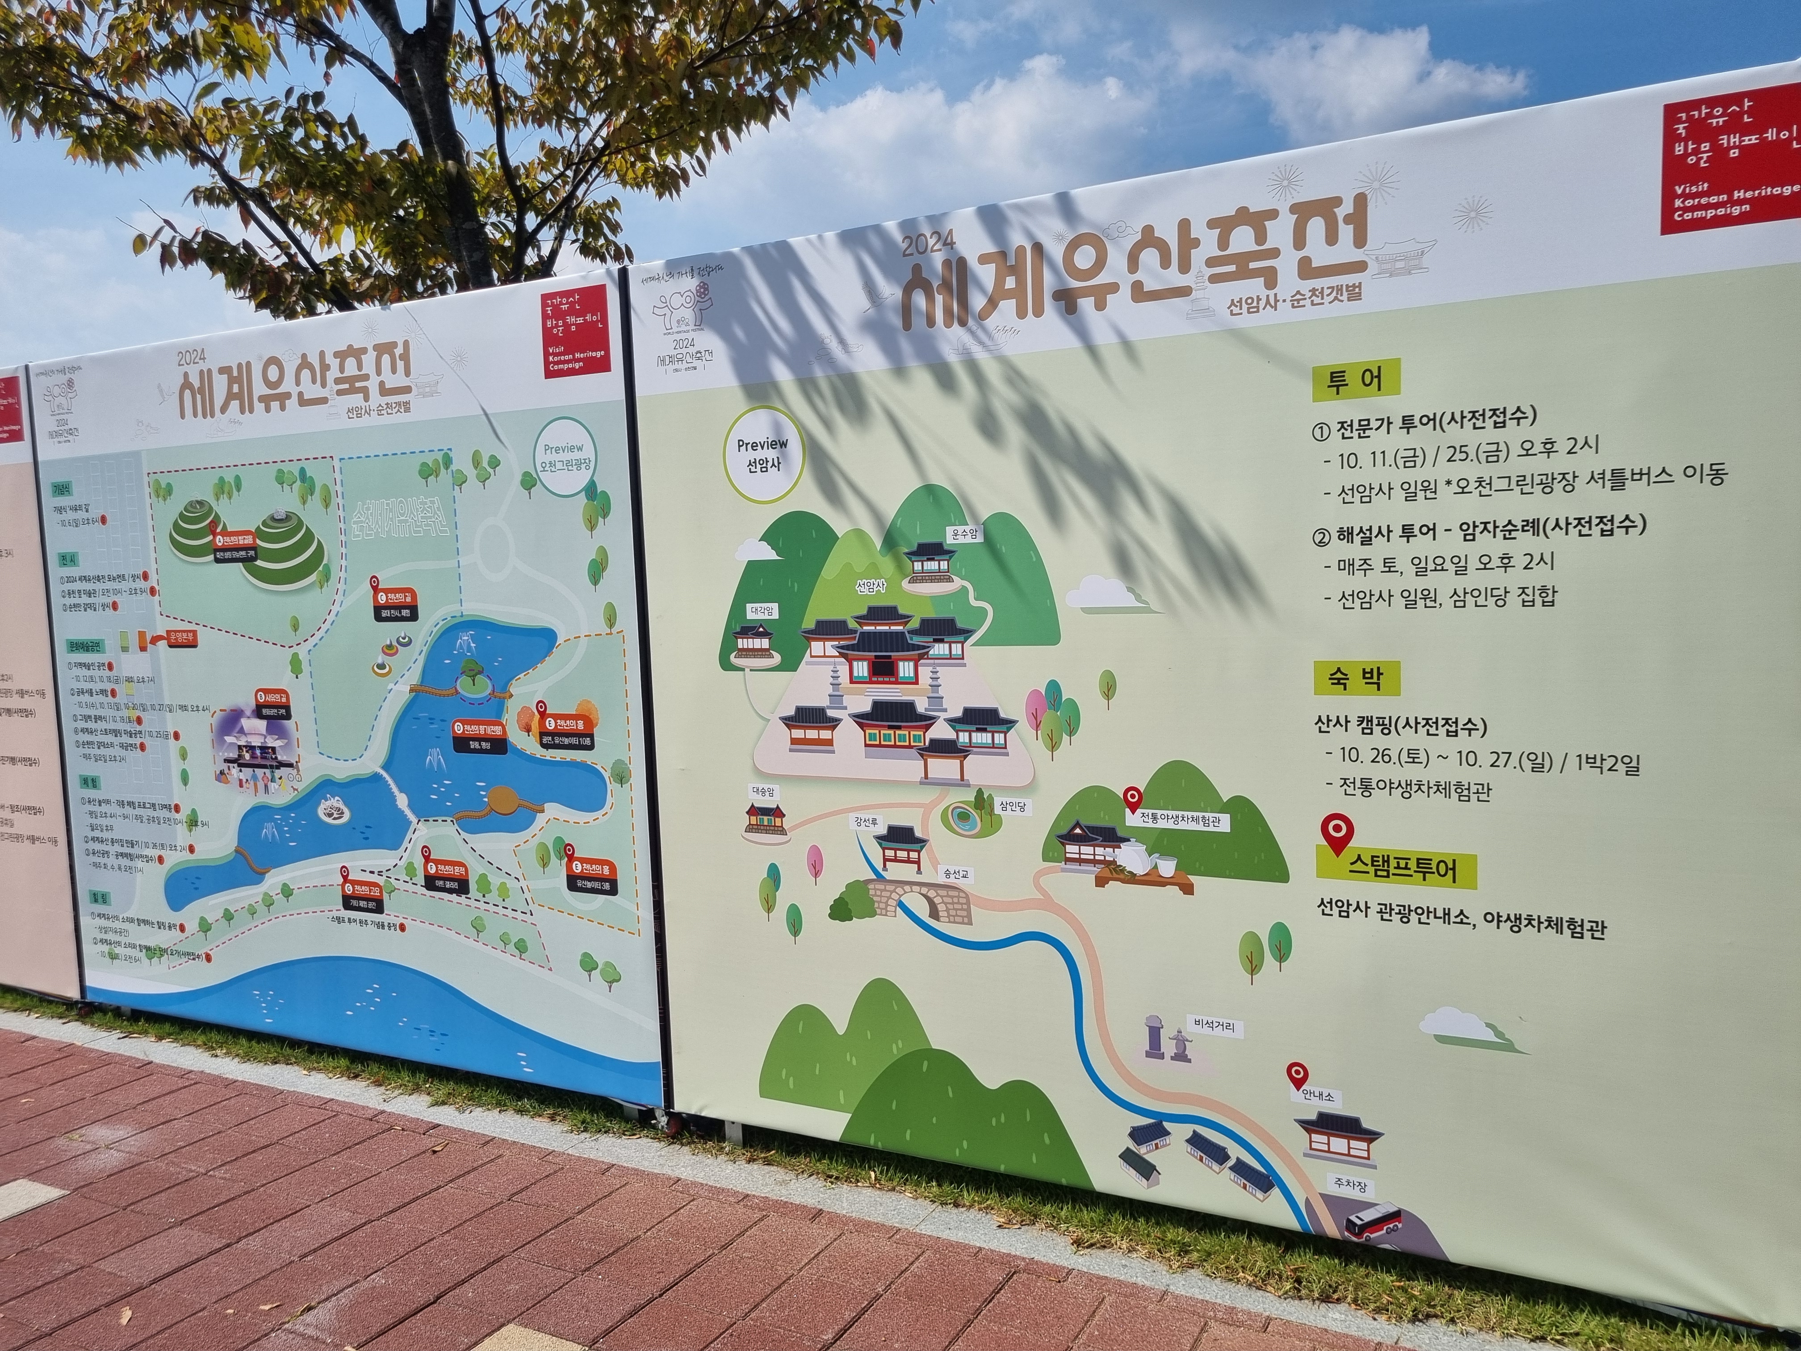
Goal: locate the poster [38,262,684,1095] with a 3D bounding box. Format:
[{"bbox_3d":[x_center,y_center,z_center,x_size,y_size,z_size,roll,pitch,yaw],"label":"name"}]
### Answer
[{"bbox_3d":[-1.720,0.047,4.003,2.453,2.133,0.070,0,5,28],"label":"poster"}]

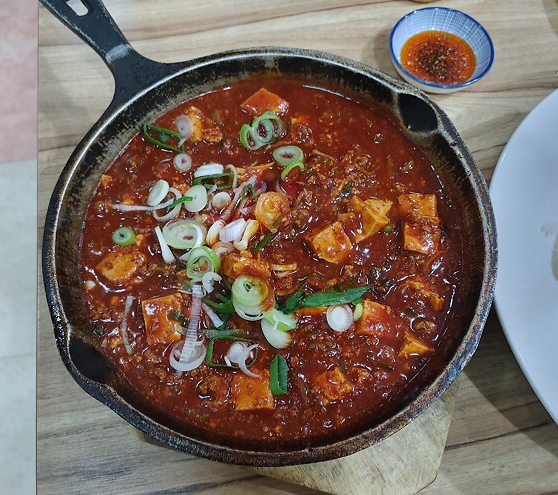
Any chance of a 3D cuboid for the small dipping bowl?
[{"bbox_3d":[0.112,-0.133,0.354,0.071,0.027,0.071,1,68,-1],"label":"small dipping bowl"}]

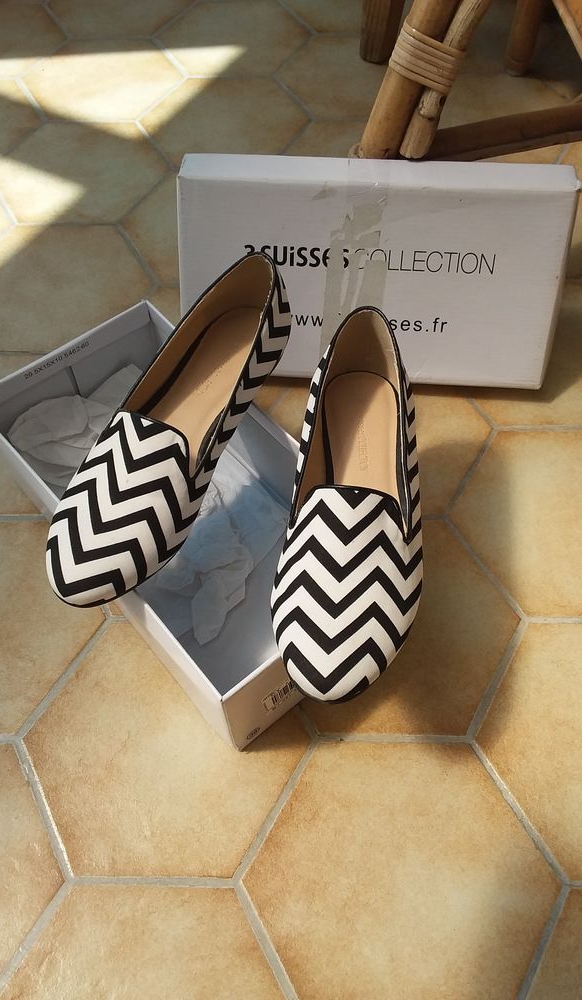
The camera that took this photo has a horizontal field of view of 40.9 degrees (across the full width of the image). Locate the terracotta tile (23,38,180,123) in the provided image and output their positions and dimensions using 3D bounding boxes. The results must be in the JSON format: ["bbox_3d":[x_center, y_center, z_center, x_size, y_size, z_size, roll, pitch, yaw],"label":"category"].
[{"bbox_3d":[-0.240,-0.531,0.991,0.208,0.010,0.178,0,59,1],"label":"terracotta tile"}]

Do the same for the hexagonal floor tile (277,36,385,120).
[{"bbox_3d":[0.083,-0.531,0.984,0.208,0.010,0.178,0,59,1],"label":"hexagonal floor tile"}]

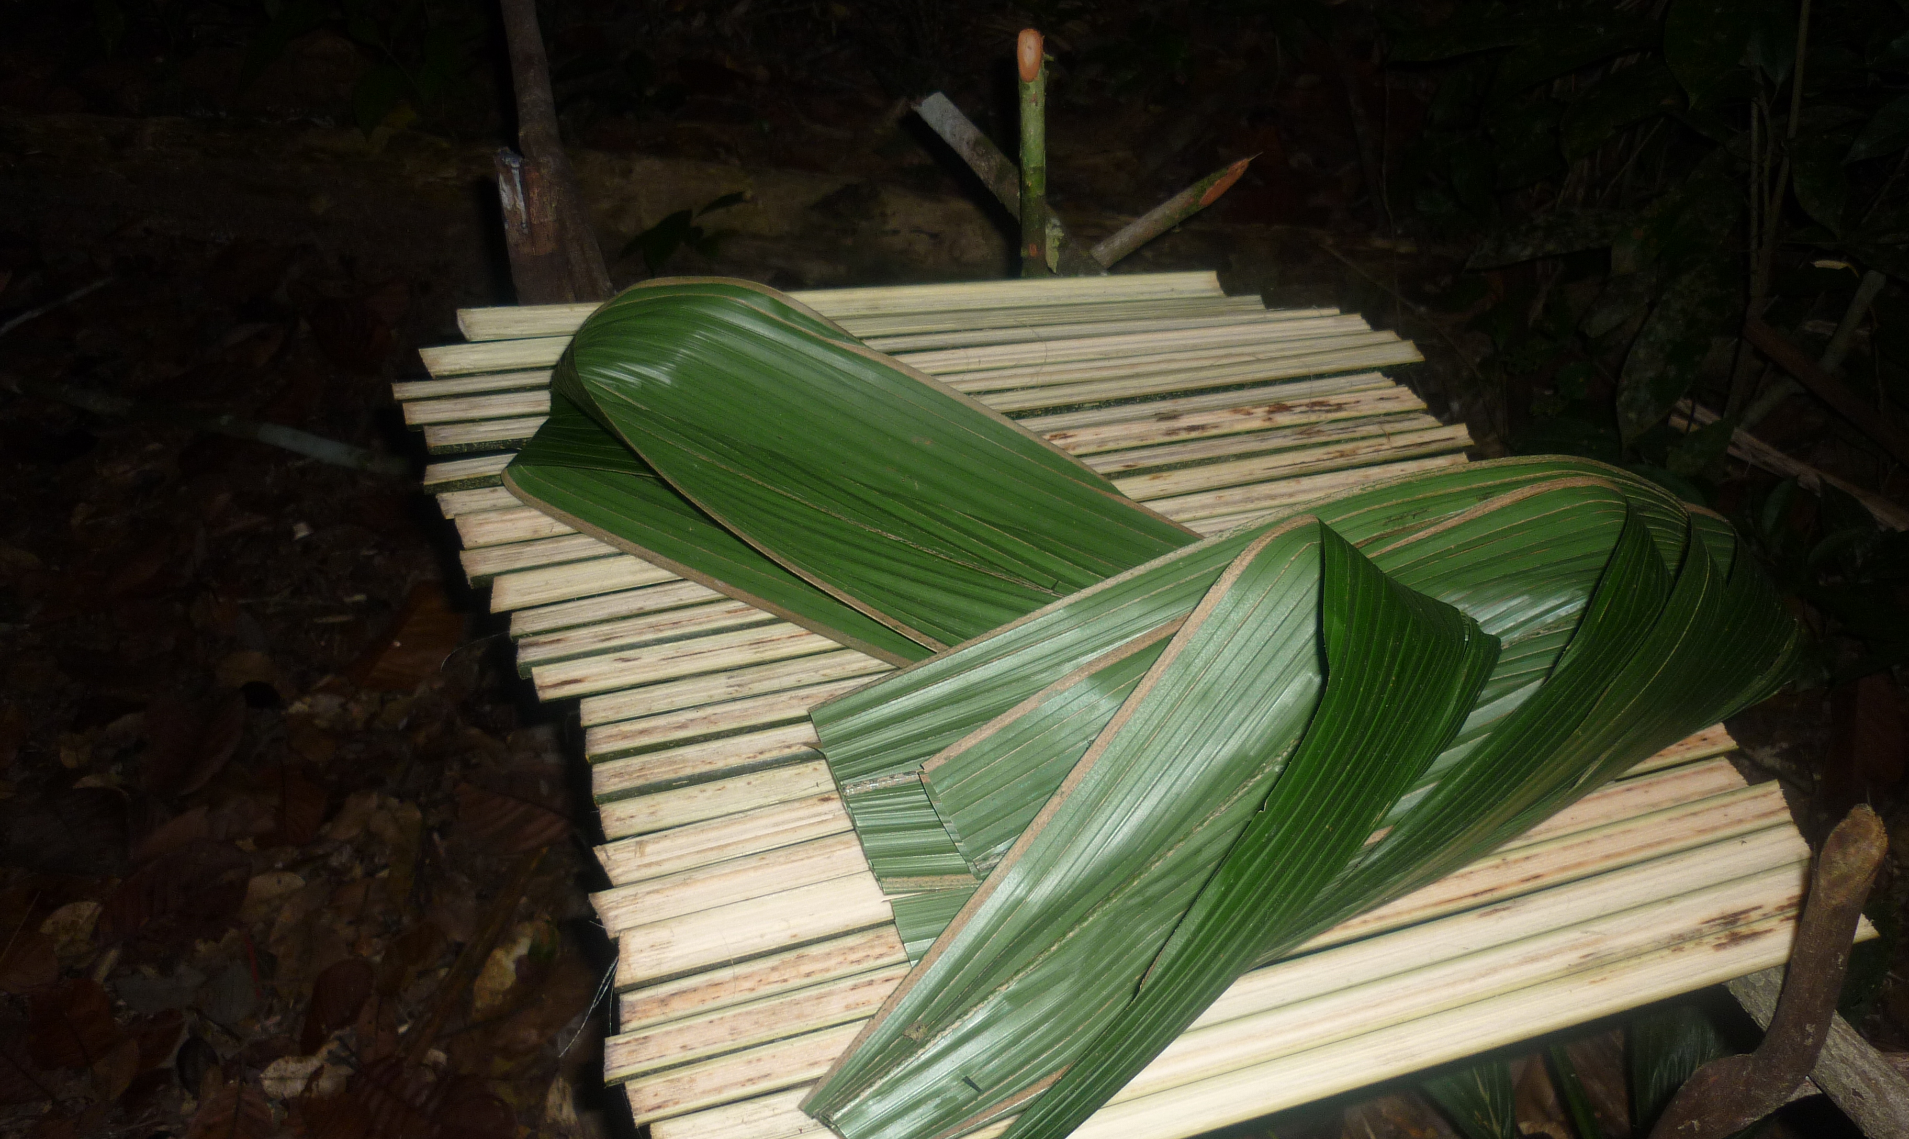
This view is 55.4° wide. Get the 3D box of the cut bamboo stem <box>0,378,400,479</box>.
[{"bbox_3d":[-0.935,-0.179,2.290,0.596,0.026,0.026,12,41,11],"label":"cut bamboo stem"}]

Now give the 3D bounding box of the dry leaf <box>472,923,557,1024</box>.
[{"bbox_3d":[-0.402,0.367,1.664,0.051,0.018,0.126,15,42,15],"label":"dry leaf"}]

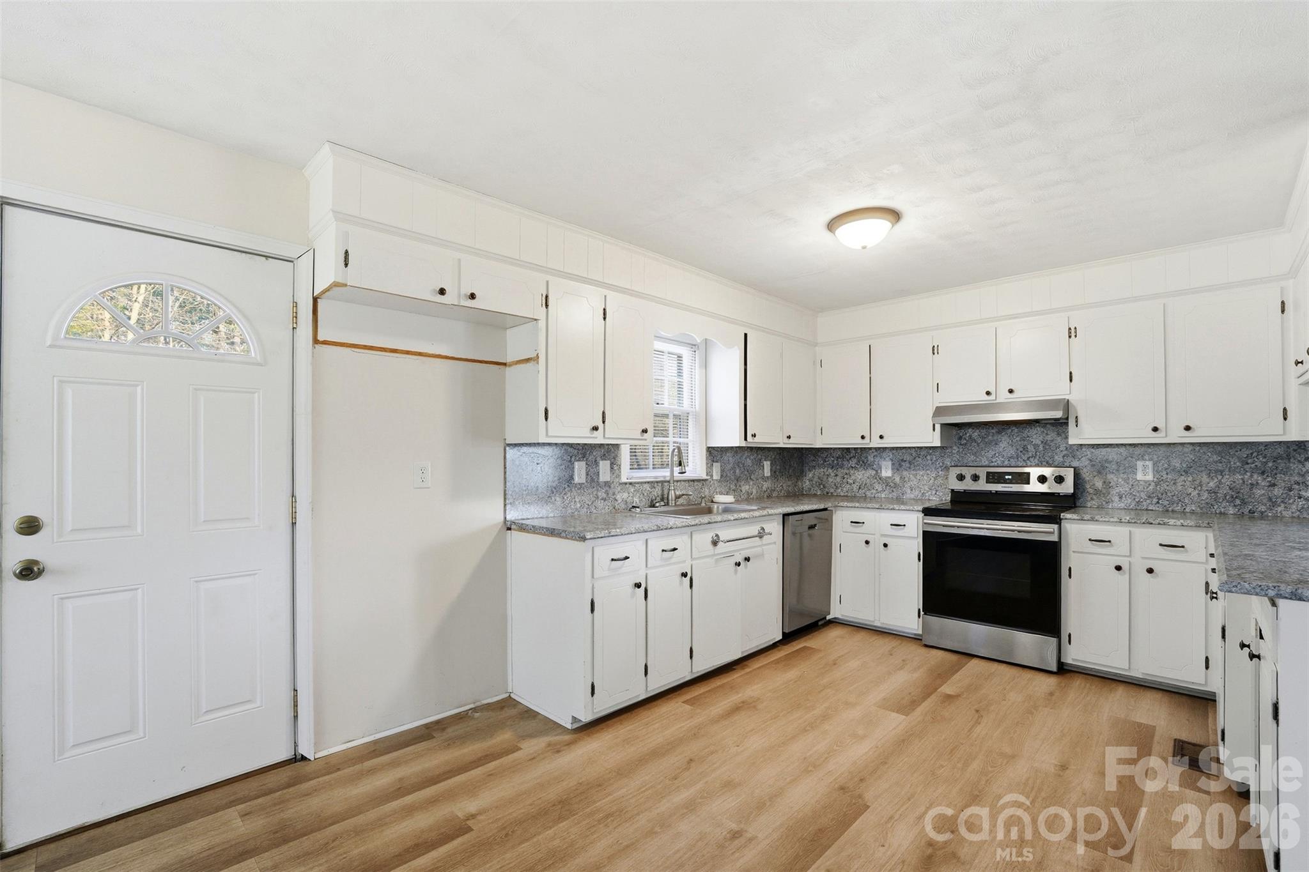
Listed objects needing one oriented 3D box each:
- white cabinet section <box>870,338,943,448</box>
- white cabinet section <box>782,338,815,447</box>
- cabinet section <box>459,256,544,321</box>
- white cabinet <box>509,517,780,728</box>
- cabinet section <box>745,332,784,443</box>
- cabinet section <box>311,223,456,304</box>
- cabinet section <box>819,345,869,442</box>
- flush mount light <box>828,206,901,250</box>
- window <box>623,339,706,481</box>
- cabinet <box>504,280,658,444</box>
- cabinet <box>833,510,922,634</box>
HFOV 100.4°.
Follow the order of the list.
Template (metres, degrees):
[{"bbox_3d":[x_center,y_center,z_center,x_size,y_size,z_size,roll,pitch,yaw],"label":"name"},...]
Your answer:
[{"bbox_3d":[1.968,-0.332,4.179,0.499,0.821,0.343,-1,-2,43],"label":"white cabinet section"},{"bbox_3d":[1.043,-0.326,4.443,0.508,0.821,0.343,1,-2,-44],"label":"white cabinet section"},{"bbox_3d":[-0.819,-0.669,2.653,0.430,0.214,0.343,1,-2,-44],"label":"cabinet section"},{"bbox_3d":[0.040,0.949,3.276,0.670,0.882,1.650,-2,-3,45],"label":"white cabinet"},{"bbox_3d":[0.689,-0.335,4.101,0.476,0.821,0.343,1,-2,-44],"label":"cabinet section"},{"bbox_3d":[-1.146,-0.680,2.337,0.469,0.219,0.343,1,-2,-44],"label":"cabinet section"},{"bbox_3d":[1.628,-0.323,4.501,0.429,0.823,0.343,-1,-2,43],"label":"cabinet section"},{"bbox_3d":[1.046,-1.034,2.736,0.335,0.134,0.335,0,-2,0],"label":"flush mount light"},{"bbox_3d":[0.074,-0.220,3.872,0.100,1.080,0.858,-2,-3,45],"label":"window"},{"bbox_3d":[-0.398,-0.374,3.145,0.326,0.841,0.815,-2,-3,45],"label":"cabinet"},{"bbox_3d":[1.825,0.966,4.158,0.633,0.862,0.650,-2,-3,45],"label":"cabinet"}]

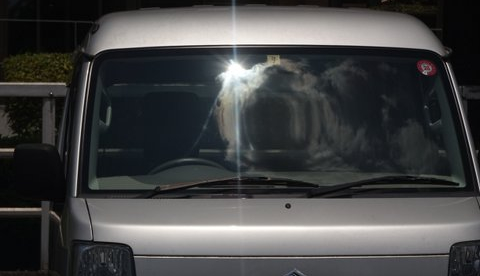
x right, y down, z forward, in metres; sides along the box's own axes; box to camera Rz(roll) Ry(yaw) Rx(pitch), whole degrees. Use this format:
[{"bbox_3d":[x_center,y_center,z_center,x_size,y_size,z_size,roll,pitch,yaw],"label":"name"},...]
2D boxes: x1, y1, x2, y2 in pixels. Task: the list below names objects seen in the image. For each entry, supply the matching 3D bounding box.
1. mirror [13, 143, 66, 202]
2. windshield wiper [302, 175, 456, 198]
[{"bbox_3d":[-0.677,0.117,8.850,0.175,0.200,0.120,0,0,-4],"label":"mirror"},{"bbox_3d":[0.480,0.162,8.760,0.510,0.085,0.100,0,0,-10],"label":"windshield wiper"}]

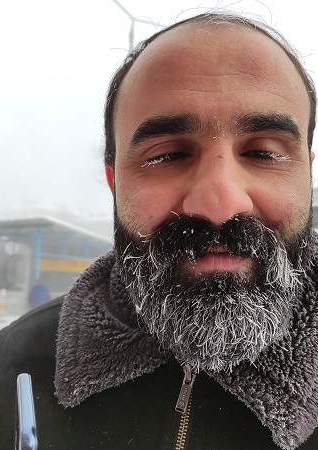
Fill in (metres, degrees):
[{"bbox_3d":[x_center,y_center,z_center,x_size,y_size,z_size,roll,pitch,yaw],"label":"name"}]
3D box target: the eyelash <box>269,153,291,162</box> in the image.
[{"bbox_3d":[0.081,-0.044,0.287,0.015,0.007,0.010,-1,0,3],"label":"eyelash"}]

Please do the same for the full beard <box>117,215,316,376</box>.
[{"bbox_3d":[0.043,0.046,0.322,0.155,0.112,0.110,-1,0,5],"label":"full beard"}]

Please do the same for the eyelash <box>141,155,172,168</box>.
[{"bbox_3d":[-0.002,-0.043,0.292,0.021,0.009,0.010,-1,0,7],"label":"eyelash"}]

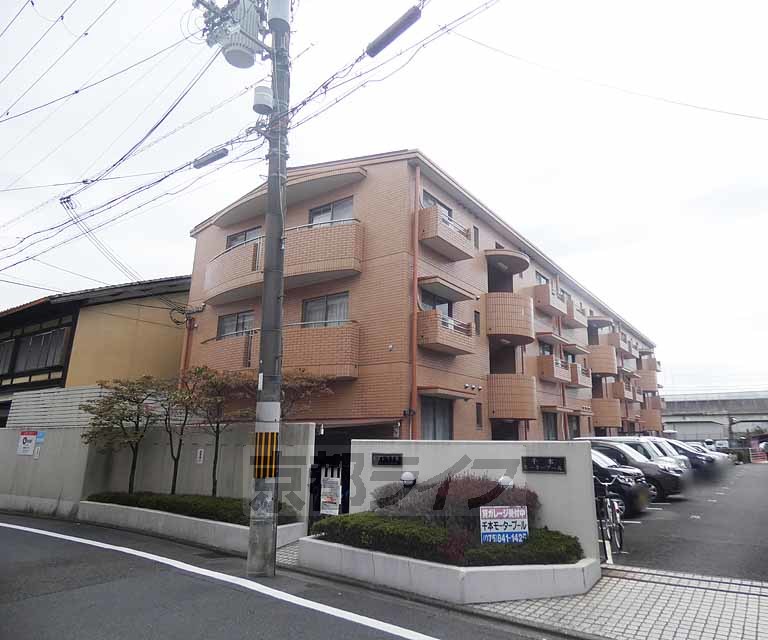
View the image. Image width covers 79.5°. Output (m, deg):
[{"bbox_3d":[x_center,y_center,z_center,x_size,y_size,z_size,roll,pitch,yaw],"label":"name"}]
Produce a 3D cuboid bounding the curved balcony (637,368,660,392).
[{"bbox_3d":[17.982,4.224,31.350,0.920,1.380,2.250,-9,-17,38],"label":"curved balcony"}]

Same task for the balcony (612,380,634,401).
[{"bbox_3d":[13.383,4.038,25.844,0.600,0.950,1.900,-9,-17,38],"label":"balcony"}]

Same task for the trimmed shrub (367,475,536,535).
[{"bbox_3d":[0.991,2.616,6.573,2.300,0.750,1.000,-6,-16,25],"label":"trimmed shrub"}]

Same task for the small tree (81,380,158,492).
[{"bbox_3d":[-5.148,2.347,9.251,1.600,2.500,1.550,-7,-16,30],"label":"small tree"}]

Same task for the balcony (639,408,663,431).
[{"bbox_3d":[17.921,6.731,30.744,0.920,1.330,2.250,-9,-17,38],"label":"balcony"}]

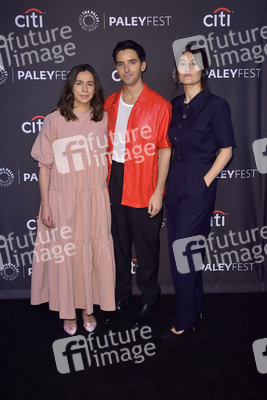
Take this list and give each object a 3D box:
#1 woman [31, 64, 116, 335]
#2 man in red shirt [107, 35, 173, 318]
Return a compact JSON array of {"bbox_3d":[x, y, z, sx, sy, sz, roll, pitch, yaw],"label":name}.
[{"bbox_3d":[-0.360,0.005,2.929,0.560,1.640,0.390,-2,12,-5],"label":"woman"},{"bbox_3d":[0.011,-0.103,3.061,0.510,1.790,0.380,2,12,15],"label":"man in red shirt"}]

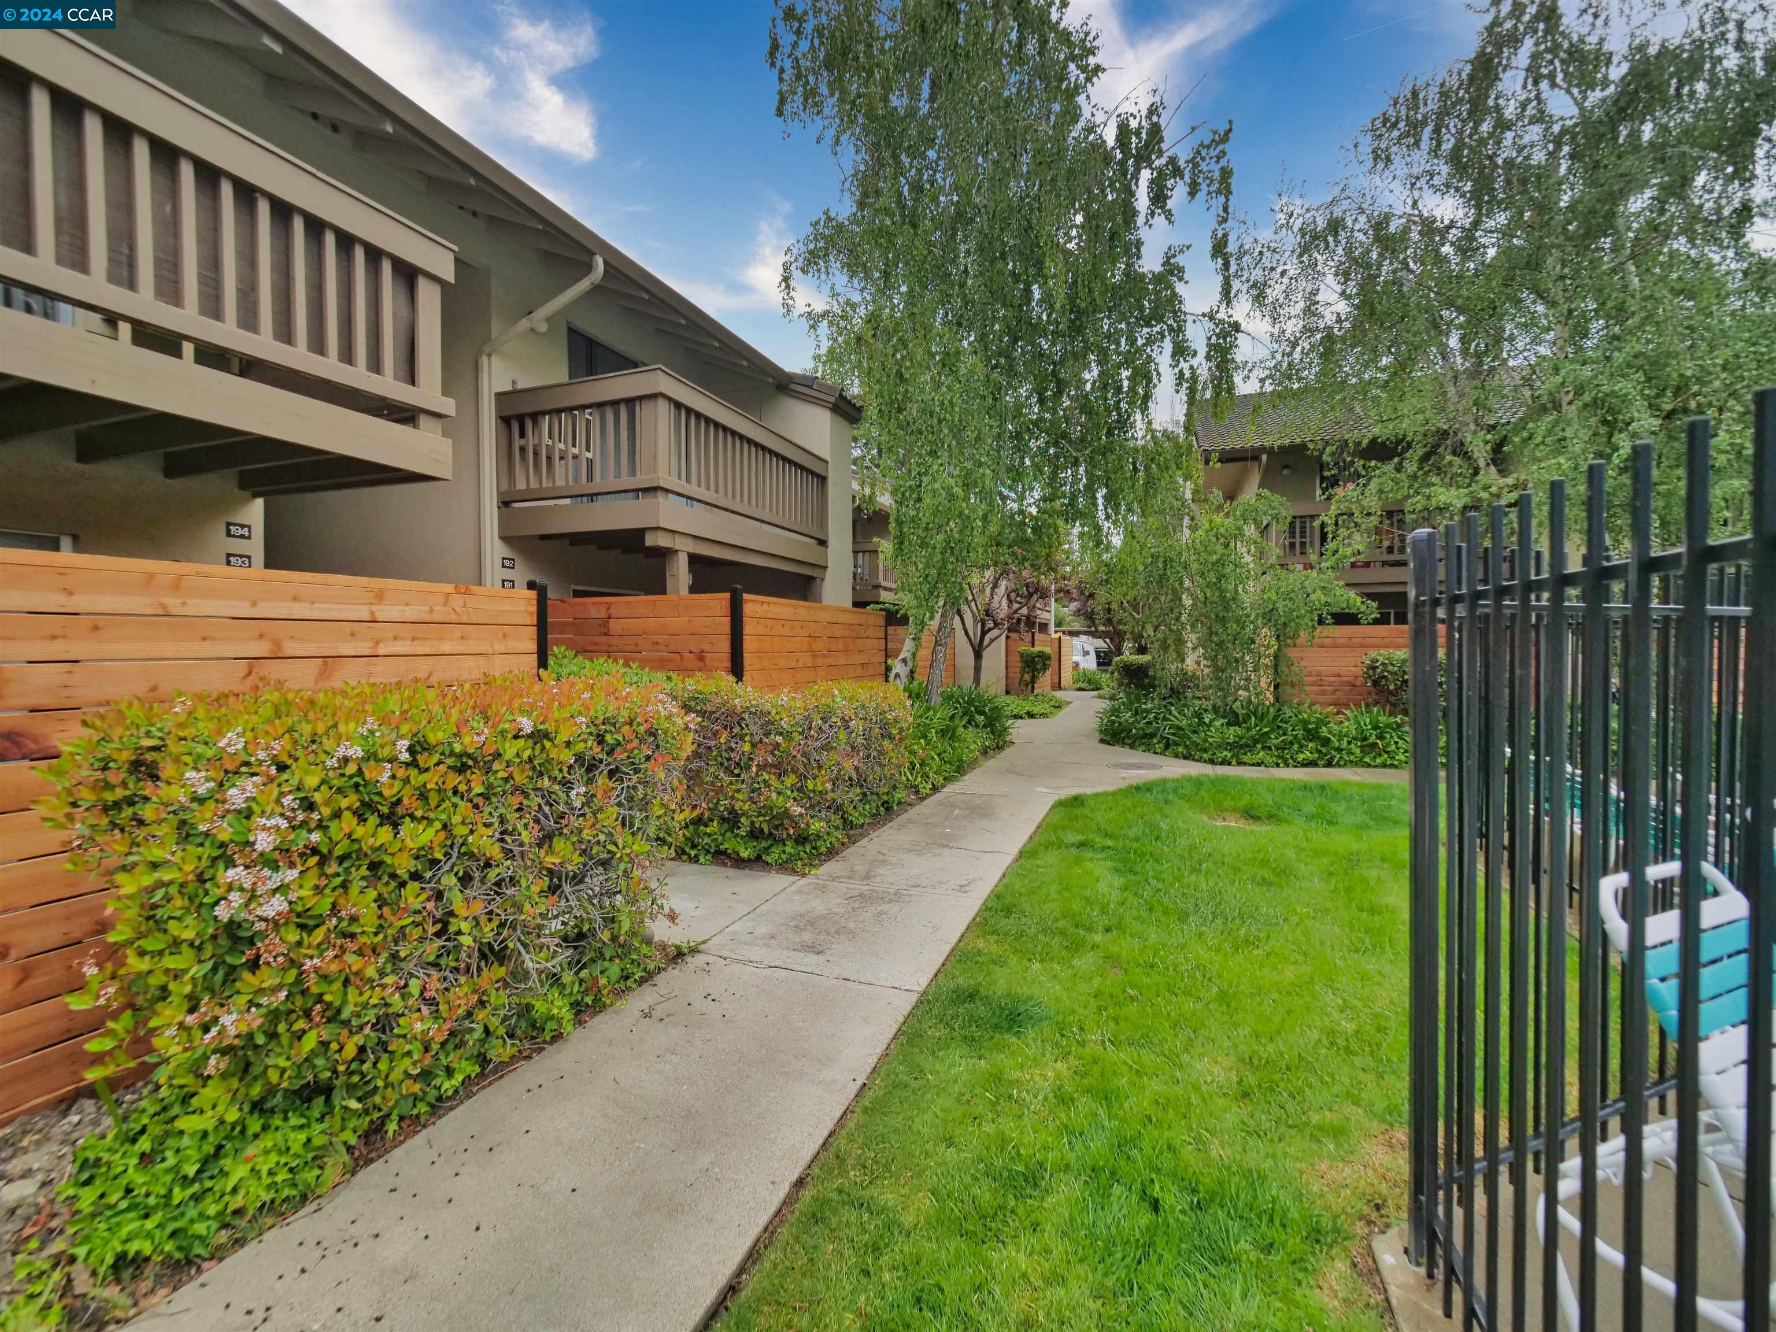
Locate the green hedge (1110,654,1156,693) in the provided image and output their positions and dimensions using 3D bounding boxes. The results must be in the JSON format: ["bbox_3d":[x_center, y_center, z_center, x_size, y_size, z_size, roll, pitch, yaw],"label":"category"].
[{"bbox_3d":[6.350,0.310,18.500,1.200,1.100,1.100,1,2,20],"label":"green hedge"}]

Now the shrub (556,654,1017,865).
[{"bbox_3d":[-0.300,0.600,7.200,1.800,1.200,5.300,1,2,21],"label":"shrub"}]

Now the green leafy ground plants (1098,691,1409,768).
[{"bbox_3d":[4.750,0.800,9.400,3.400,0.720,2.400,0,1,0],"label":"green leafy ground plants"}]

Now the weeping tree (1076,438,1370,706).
[{"bbox_3d":[5.000,-1.120,11.000,4.000,4.250,3.400,0,1,0],"label":"weeping tree"}]

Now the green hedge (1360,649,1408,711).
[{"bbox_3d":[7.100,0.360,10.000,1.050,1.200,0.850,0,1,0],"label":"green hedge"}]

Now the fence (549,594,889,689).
[{"bbox_3d":[-1.600,0.190,7.500,2.300,1.650,2.750,1,2,23],"label":"fence"}]

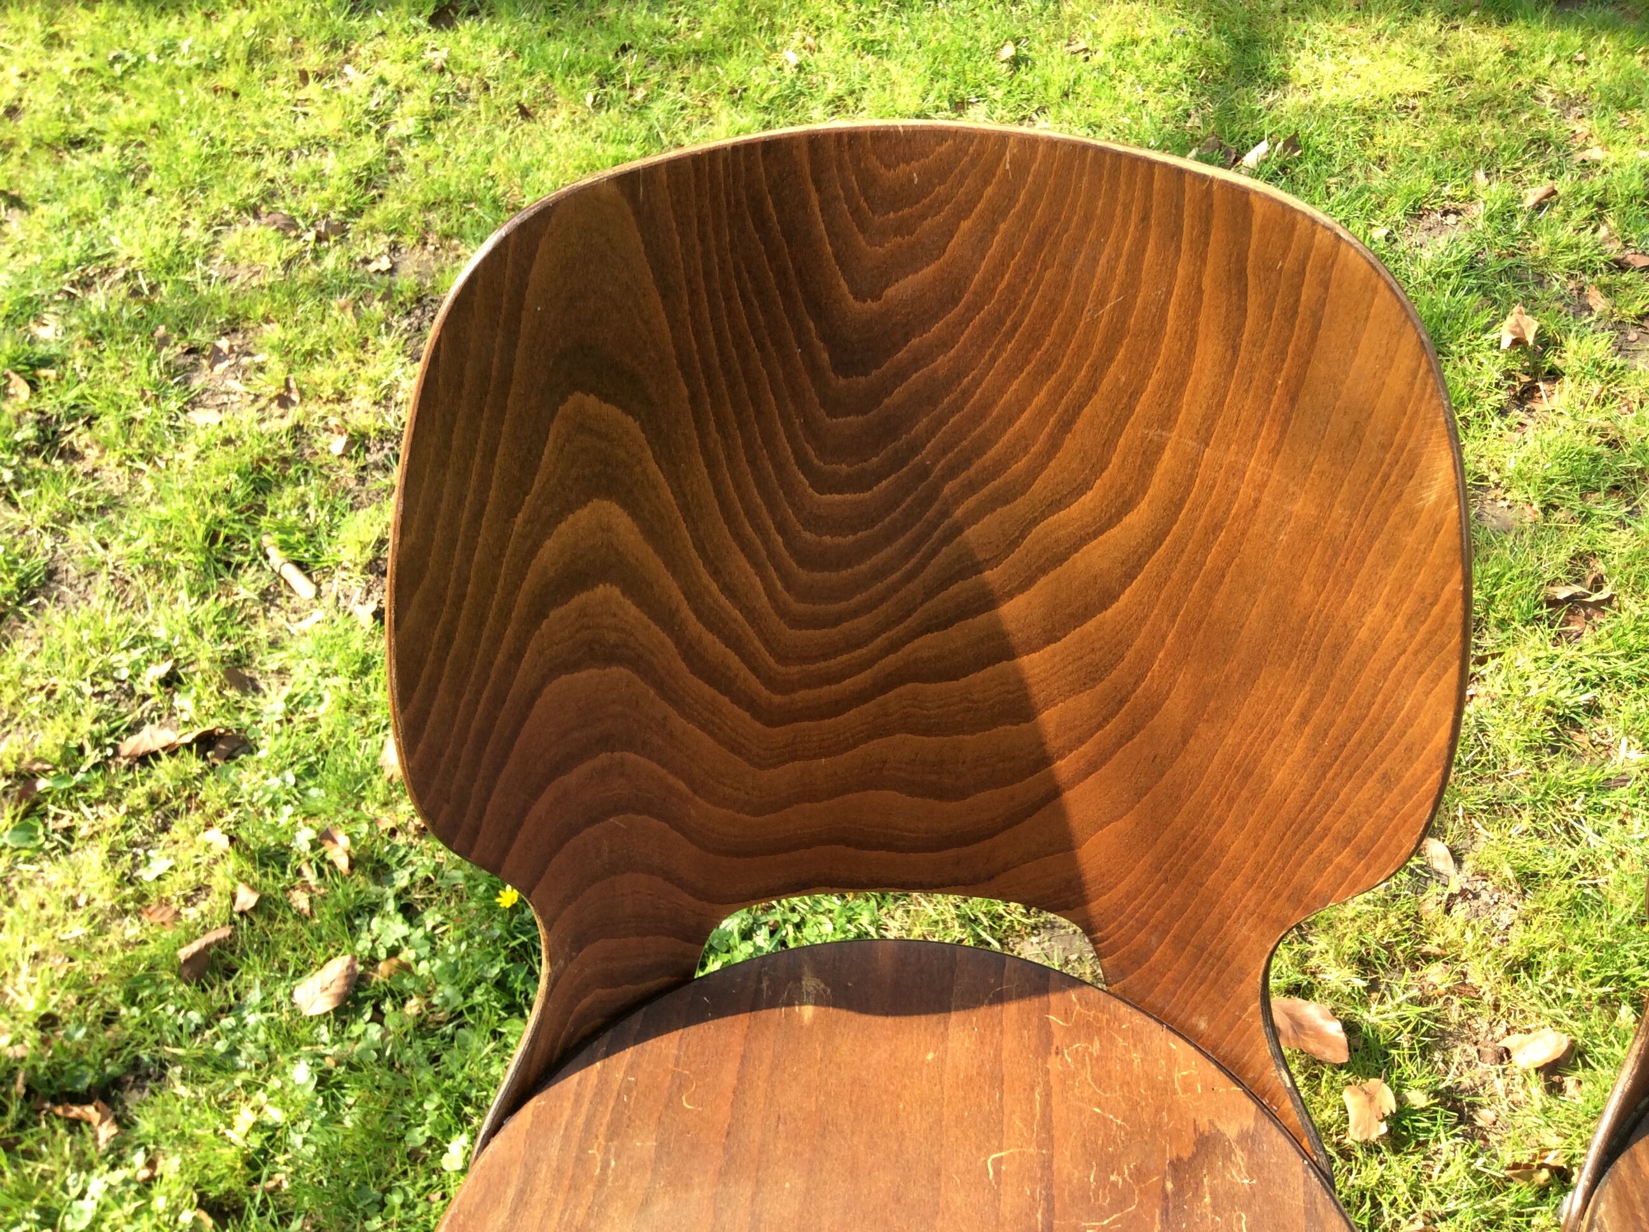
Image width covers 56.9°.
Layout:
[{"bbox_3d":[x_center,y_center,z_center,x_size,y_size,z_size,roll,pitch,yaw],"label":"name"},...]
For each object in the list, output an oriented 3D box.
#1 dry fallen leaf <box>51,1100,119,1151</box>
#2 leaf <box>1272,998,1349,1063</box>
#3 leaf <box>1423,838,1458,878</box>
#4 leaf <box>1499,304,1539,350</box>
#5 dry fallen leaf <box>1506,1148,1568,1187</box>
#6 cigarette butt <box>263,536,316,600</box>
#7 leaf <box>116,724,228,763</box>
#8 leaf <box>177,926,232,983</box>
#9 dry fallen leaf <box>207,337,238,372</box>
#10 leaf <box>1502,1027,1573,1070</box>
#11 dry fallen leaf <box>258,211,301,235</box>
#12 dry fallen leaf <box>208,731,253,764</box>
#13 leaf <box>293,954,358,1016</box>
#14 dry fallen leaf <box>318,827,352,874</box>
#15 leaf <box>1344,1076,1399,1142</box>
[{"bbox_3d":[-0.535,0.368,1.101,0.054,0.020,0.033,16,46,16],"label":"dry fallen leaf"},{"bbox_3d":[0.366,0.313,1.159,0.070,0.018,0.044,32,54,26],"label":"leaf"},{"bbox_3d":[0.510,0.201,1.266,0.024,0.015,0.041,-14,49,-13],"label":"leaf"},{"bbox_3d":[0.837,-0.348,1.836,0.045,0.028,0.054,0,44,0],"label":"leaf"},{"bbox_3d":[0.507,0.392,1.082,0.043,0.022,0.027,4,47,3],"label":"dry fallen leaf"},{"bbox_3d":[-0.512,-0.046,1.455,0.012,0.012,0.088,-30,54,-25],"label":"cigarette butt"},{"bbox_3d":[-0.574,0.112,1.344,0.096,0.022,0.036,-7,47,-7],"label":"leaf"},{"bbox_3d":[-0.487,0.266,1.198,0.048,0.025,0.032,-34,56,-28],"label":"leaf"},{"bbox_3d":[-0.714,-0.310,1.804,0.033,0.020,0.045,7,44,7],"label":"dry fallen leaf"},{"bbox_3d":[0.537,0.325,1.146,0.058,0.020,0.033,-13,48,-12],"label":"leaf"},{"bbox_3d":[-0.686,-0.495,1.913,0.061,0.018,0.036,16,49,15],"label":"dry fallen leaf"},{"bbox_3d":[-0.532,0.118,1.363,0.040,0.015,0.026,-14,46,-14],"label":"dry fallen leaf"},{"bbox_3d":[-0.389,0.288,1.188,0.038,0.014,0.055,27,50,25],"label":"leaf"},{"bbox_3d":[-0.412,0.197,1.282,0.026,0.016,0.047,-23,49,-22],"label":"dry fallen leaf"},{"bbox_3d":[0.399,0.361,1.114,0.038,0.018,0.052,16,49,15],"label":"leaf"}]

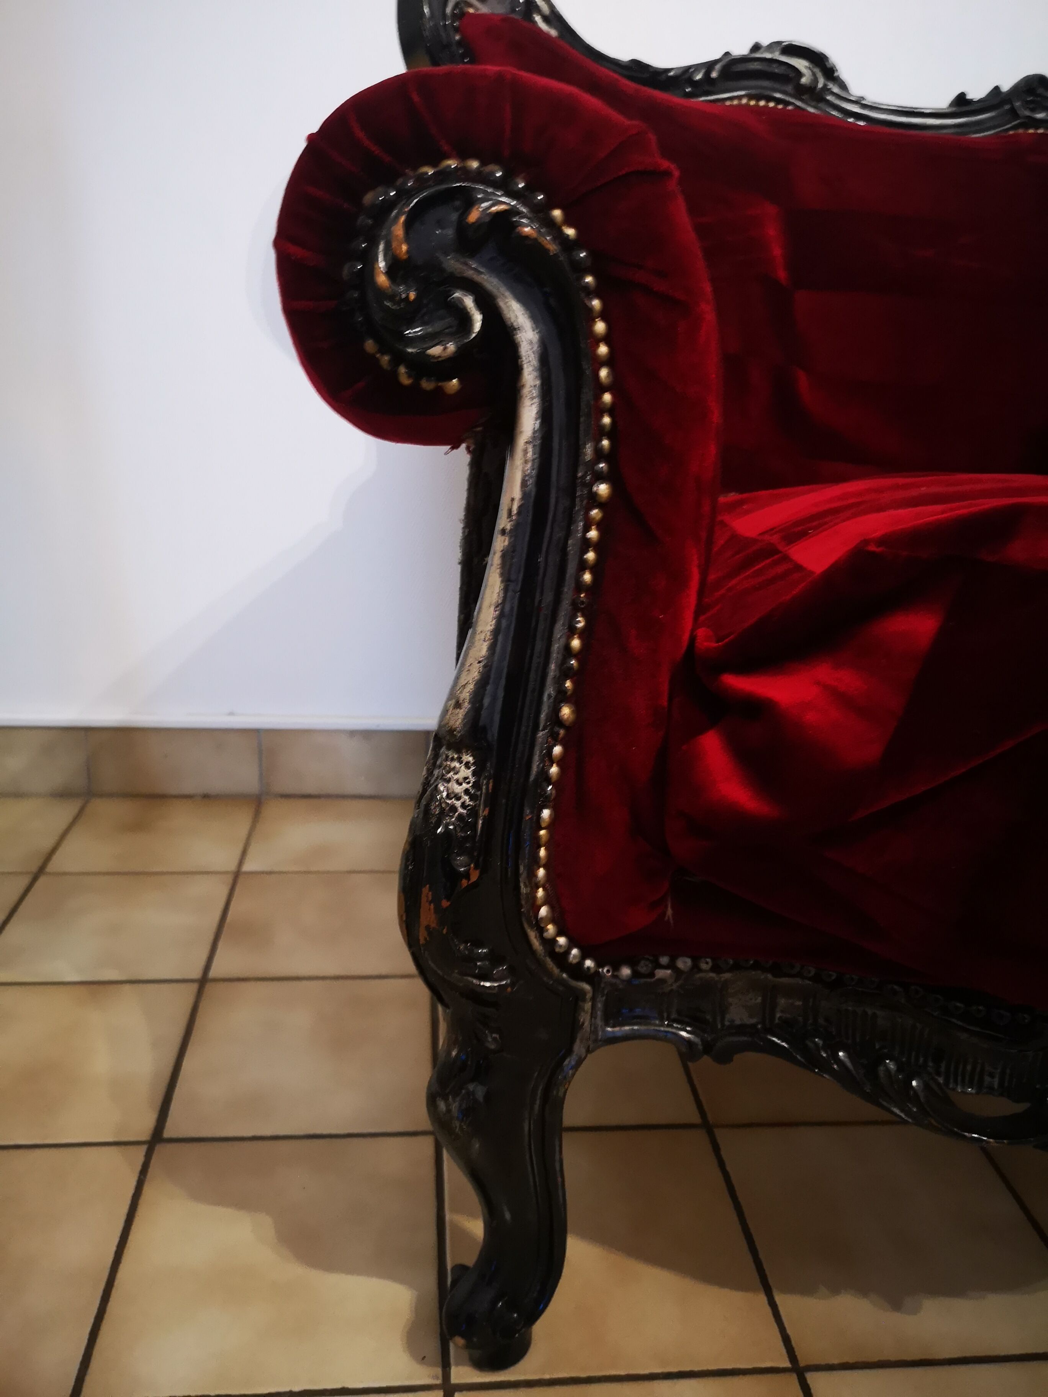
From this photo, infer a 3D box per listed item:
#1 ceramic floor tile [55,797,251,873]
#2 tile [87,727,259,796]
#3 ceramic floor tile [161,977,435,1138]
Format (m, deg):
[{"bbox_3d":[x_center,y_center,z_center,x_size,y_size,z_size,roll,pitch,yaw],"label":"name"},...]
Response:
[{"bbox_3d":[-0.417,0.157,1.251,0.199,0.010,0.193,1,19,-6],"label":"ceramic floor tile"},{"bbox_3d":[-0.427,0.076,1.331,0.202,0.086,0.010,1,19,-6],"label":"tile"},{"bbox_3d":[-0.174,0.292,0.892,0.199,0.010,0.199,1,19,-6],"label":"ceramic floor tile"}]

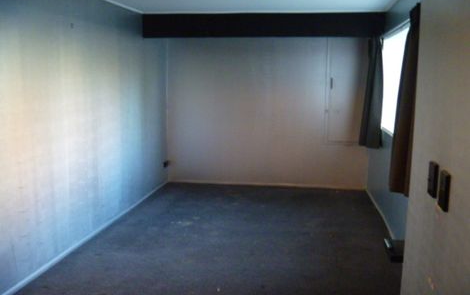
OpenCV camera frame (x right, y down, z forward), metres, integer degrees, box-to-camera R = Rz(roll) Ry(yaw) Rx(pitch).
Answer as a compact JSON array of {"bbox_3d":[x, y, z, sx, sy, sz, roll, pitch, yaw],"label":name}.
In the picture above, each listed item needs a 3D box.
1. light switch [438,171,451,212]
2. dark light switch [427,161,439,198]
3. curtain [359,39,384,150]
[{"bbox_3d":[0.711,0.143,1.549,0.013,0.116,0.078,2,9,9],"label":"light switch"},{"bbox_3d":[0.693,0.112,1.598,0.012,0.116,0.074,2,9,9],"label":"dark light switch"},{"bbox_3d":[1.647,-0.656,5.473,0.220,1.305,0.370,2,9,9],"label":"curtain"}]

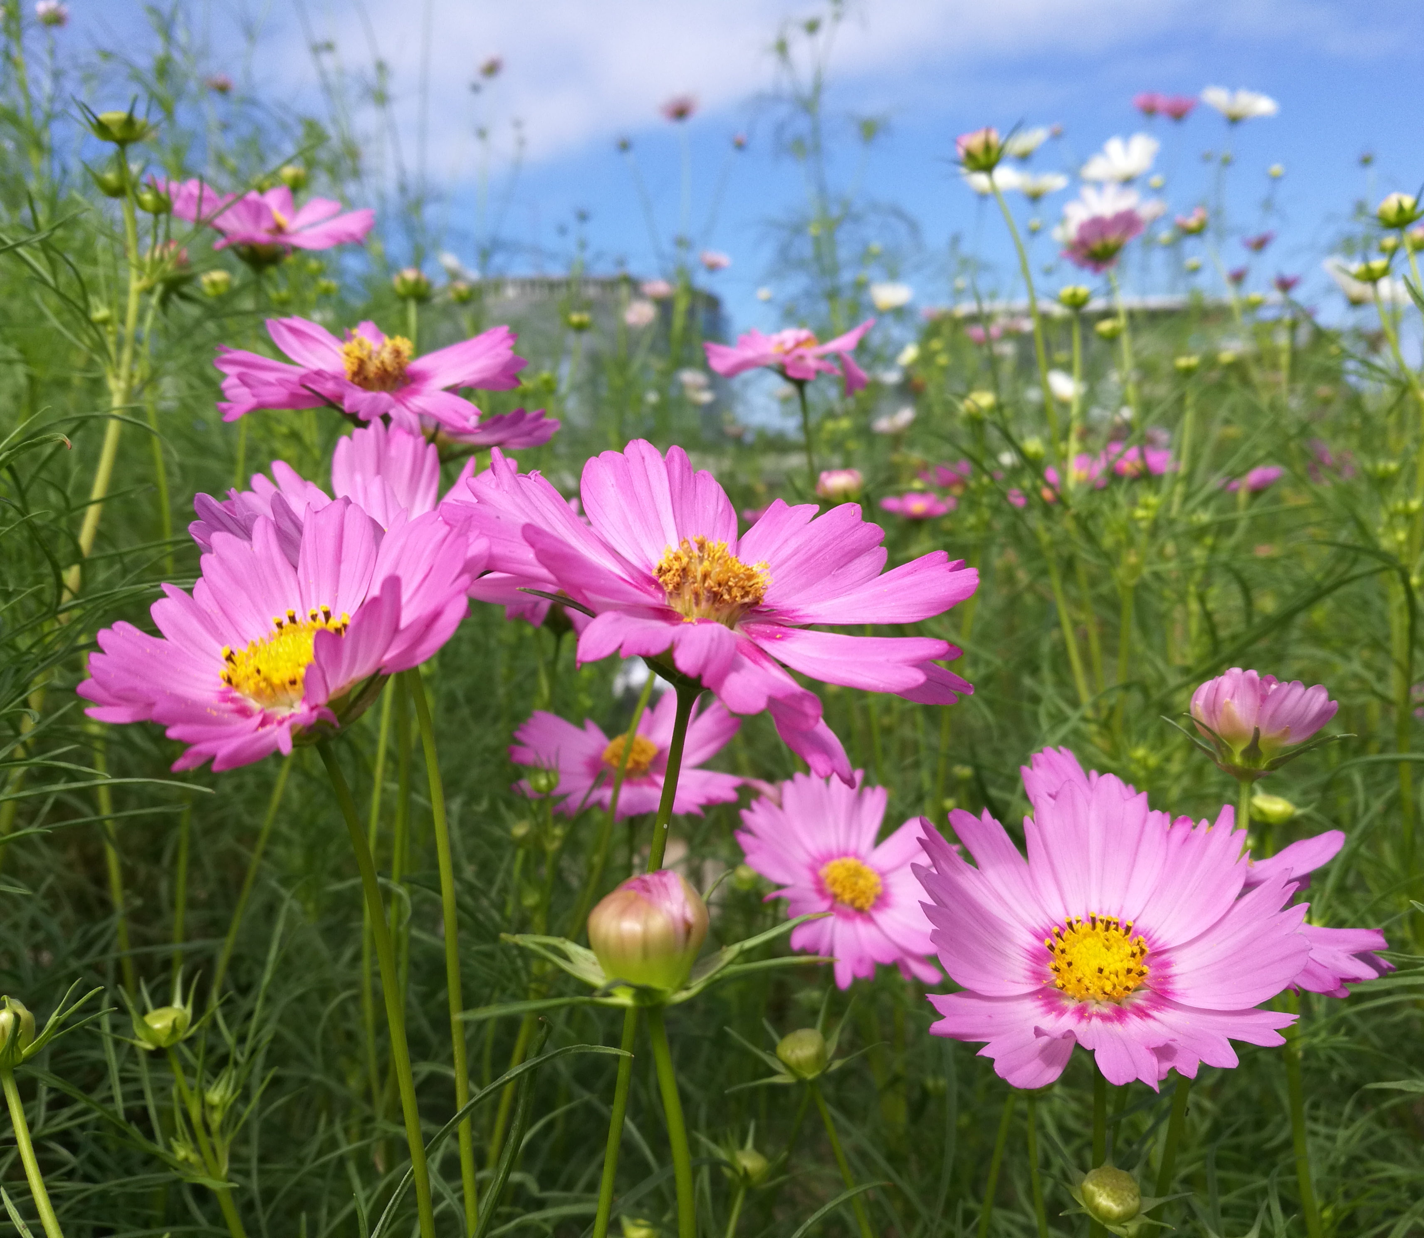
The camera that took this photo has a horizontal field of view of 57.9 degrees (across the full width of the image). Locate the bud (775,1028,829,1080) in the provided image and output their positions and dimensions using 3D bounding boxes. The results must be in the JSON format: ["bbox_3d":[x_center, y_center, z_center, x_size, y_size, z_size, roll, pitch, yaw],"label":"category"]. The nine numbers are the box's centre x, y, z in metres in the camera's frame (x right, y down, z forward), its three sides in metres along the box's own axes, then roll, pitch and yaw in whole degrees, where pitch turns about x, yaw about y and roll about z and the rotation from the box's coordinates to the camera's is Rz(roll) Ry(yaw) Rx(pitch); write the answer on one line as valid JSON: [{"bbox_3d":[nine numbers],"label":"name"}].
[{"bbox_3d":[0.017,0.081,0.240,0.010,0.010,0.010,4,12,5],"label":"bud"}]

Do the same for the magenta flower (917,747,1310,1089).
[{"bbox_3d":[0.070,0.053,0.228,0.067,0.021,0.062,1,38,0],"label":"magenta flower"}]

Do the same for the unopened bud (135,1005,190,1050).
[{"bbox_3d":[-0.111,0.083,0.260,0.011,0.009,0.011,-5,7,0],"label":"unopened bud"}]

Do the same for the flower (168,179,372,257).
[{"bbox_3d":[-0.151,-0.136,0.440,0.068,0.021,0.064,5,19,-20],"label":"flower"}]

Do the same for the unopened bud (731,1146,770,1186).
[{"bbox_3d":[0.008,0.117,0.275,0.008,0.009,0.008,4,12,3],"label":"unopened bud"}]

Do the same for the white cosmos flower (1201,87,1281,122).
[{"bbox_3d":[0.451,-0.440,1.100,0.064,0.025,0.062,9,9,19],"label":"white cosmos flower"}]

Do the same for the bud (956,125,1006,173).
[{"bbox_3d":[0.108,-0.189,0.520,0.019,0.018,0.019,-9,7,0],"label":"bud"}]

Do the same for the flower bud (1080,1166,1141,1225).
[{"bbox_3d":[0.077,0.112,0.250,0.012,0.011,0.012,-2,14,0],"label":"flower bud"}]

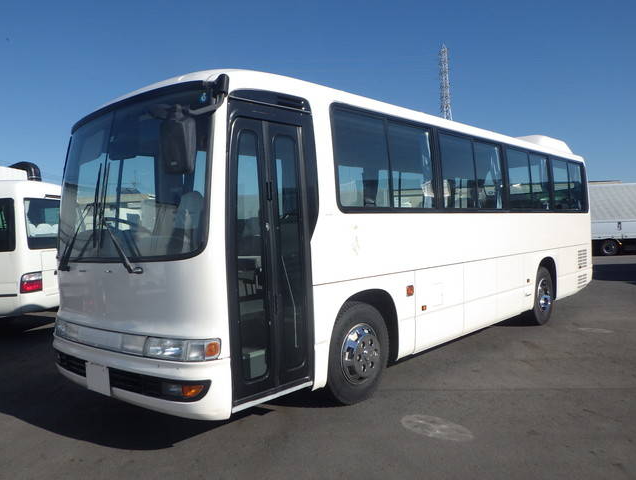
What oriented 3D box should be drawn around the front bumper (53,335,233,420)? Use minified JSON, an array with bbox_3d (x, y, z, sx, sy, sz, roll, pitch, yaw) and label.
[{"bbox_3d":[-1.594,0.971,3.993,2.350,0.420,0.470,0,2,42],"label":"front bumper"}]

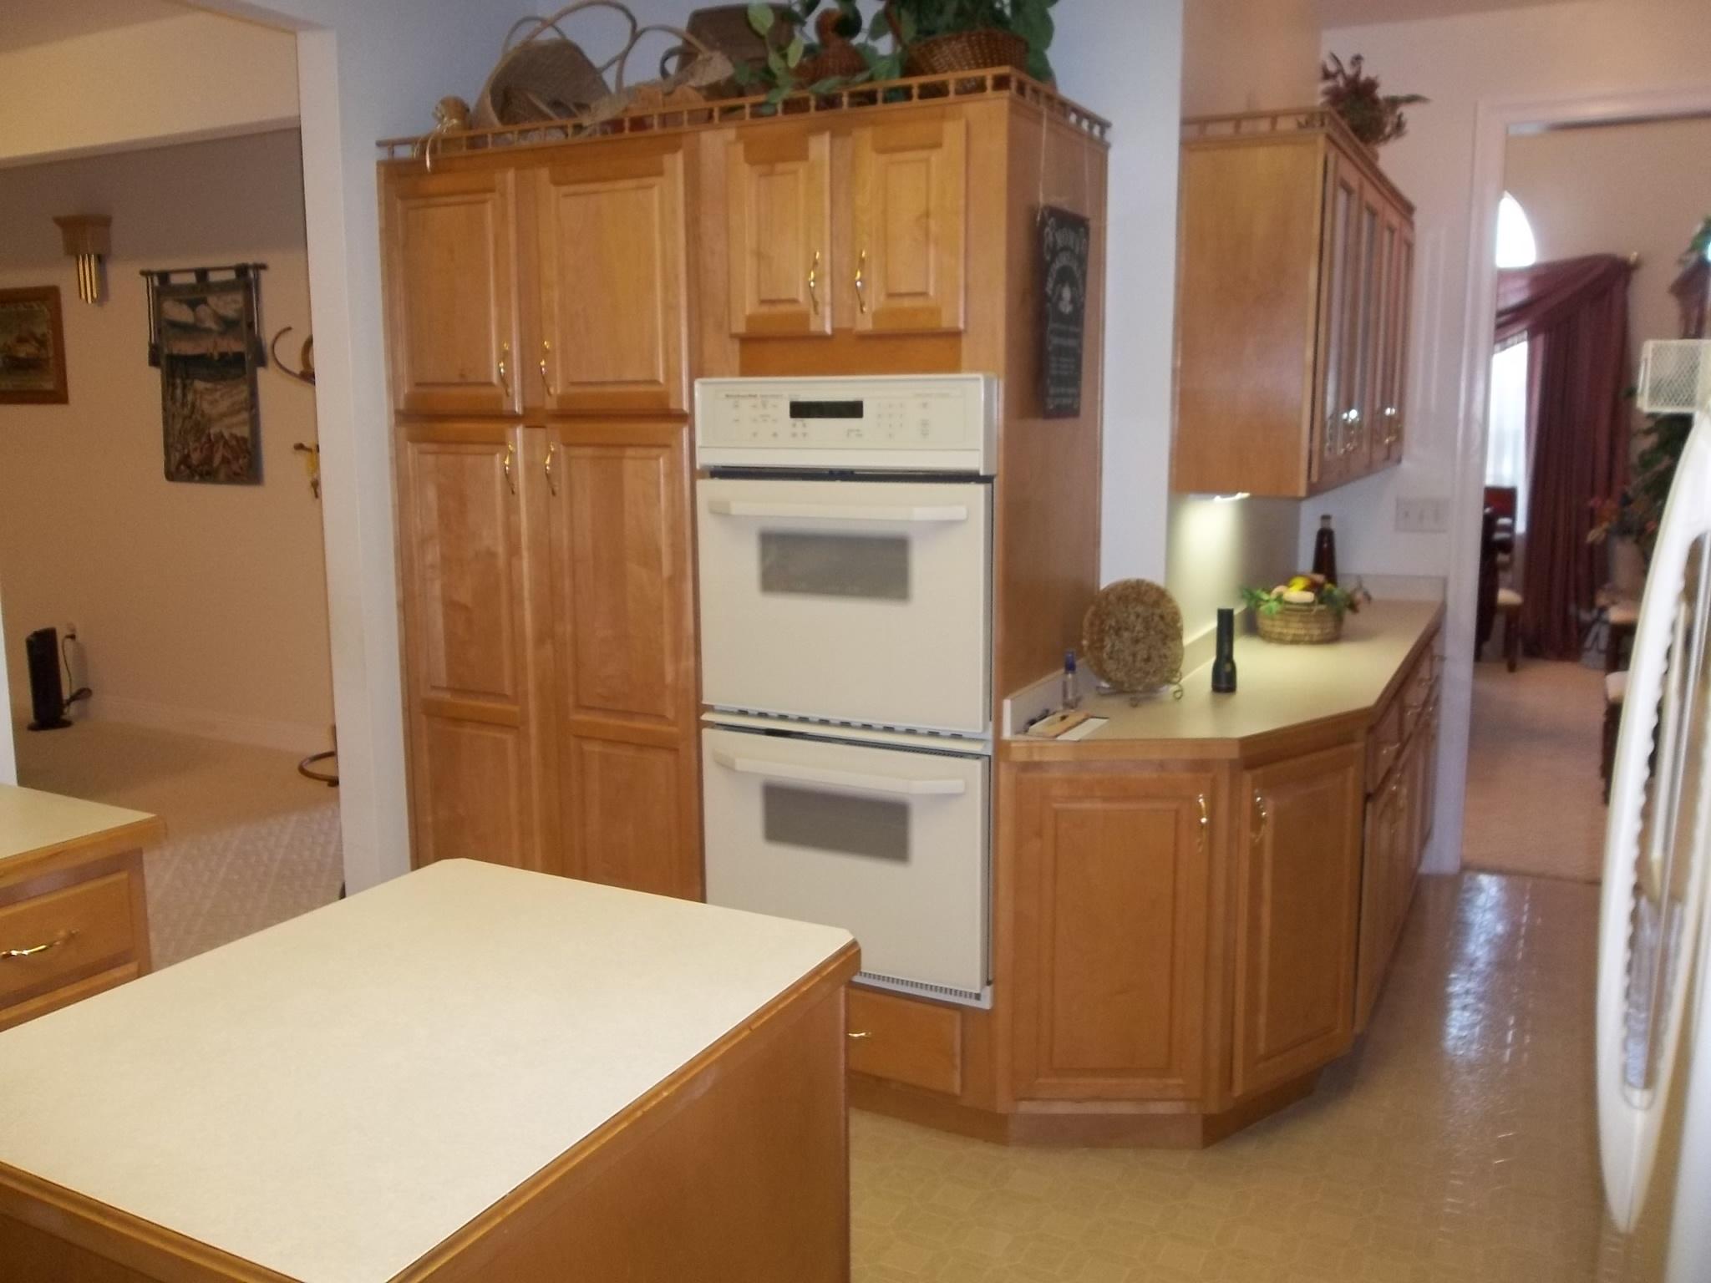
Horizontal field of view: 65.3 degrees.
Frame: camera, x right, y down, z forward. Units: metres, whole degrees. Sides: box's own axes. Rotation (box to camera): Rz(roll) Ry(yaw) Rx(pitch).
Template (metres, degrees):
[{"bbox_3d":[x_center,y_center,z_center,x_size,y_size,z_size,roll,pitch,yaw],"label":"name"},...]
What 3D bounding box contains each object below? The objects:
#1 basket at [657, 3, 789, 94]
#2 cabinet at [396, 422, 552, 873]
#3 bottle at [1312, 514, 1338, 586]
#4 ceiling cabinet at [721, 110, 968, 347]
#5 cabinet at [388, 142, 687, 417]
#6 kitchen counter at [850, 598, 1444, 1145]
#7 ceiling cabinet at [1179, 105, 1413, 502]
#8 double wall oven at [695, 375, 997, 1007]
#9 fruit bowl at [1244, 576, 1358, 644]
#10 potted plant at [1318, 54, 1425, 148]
[{"bbox_3d":[-0.256,-1.270,3.056,0.328,0.308,0.229,4,10,26],"label":"basket"},{"bbox_3d":[-0.757,0.141,3.482,0.458,1.408,0.627,4,10,26],"label":"cabinet"},{"bbox_3d":[1.494,-0.234,4.231,0.077,0.320,0.077,4,10,26],"label":"bottle"},{"bbox_3d":[0.106,-0.841,2.877,0.567,0.443,0.607,4,10,26],"label":"ceiling cabinet"},{"bbox_3d":[-0.587,-0.833,3.243,0.856,0.582,0.627,4,10,26],"label":"cabinet"},{"bbox_3d":[1.096,0.484,3.582,0.672,0.920,2.418,5,10,28],"label":"kitchen counter"},{"bbox_3d":[1.251,-0.837,3.640,0.328,0.806,1.672,5,10,28],"label":"ceiling cabinet"},{"bbox_3d":[0.092,0.060,2.974,0.682,1.269,0.597,4,10,26],"label":"double wall oven"},{"bbox_3d":[1.269,-0.098,3.798,0.298,0.189,0.269,4,10,26],"label":"fruit bowl"},{"bbox_3d":[1.307,-1.313,3.436,0.269,0.289,0.249,4,10,26],"label":"potted plant"}]

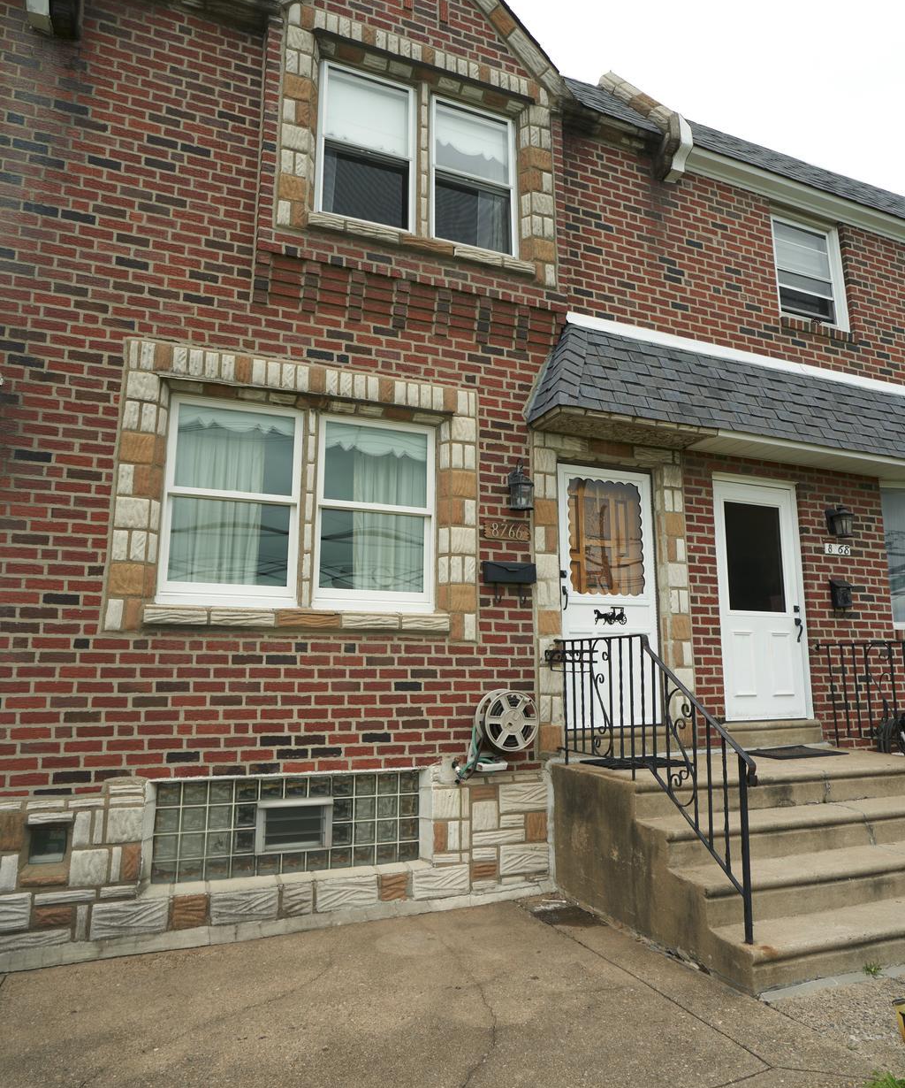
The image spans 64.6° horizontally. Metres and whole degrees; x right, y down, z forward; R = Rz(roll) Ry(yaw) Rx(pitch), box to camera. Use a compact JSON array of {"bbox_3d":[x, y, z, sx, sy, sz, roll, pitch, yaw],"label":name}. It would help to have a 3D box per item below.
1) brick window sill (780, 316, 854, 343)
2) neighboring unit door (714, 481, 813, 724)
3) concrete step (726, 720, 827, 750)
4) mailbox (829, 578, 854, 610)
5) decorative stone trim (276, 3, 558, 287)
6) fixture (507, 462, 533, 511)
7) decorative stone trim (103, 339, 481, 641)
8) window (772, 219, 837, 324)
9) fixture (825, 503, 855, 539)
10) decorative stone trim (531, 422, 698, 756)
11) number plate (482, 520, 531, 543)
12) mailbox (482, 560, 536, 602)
[{"bbox_3d":[3.514,-2.045,6.956,1.002,0.108,0.120,4,-11,-22],"label":"brick window sill"},{"bbox_3d":[2.661,0.469,6.197,0.900,2.060,0.070,4,-11,-22],"label":"neighboring unit door"},{"bbox_3d":[2.644,1.567,5.972,1.000,0.185,0.150,4,-11,-22],"label":"concrete step"},{"bbox_3d":[3.520,0.459,6.465,0.170,0.265,0.090,4,-11,-22],"label":"mailbox"},{"bbox_3d":[-0.198,-2.995,5.506,2.234,1.855,0.150,4,-11,-22],"label":"decorative stone trim"},{"bbox_3d":[0.502,-0.436,5.297,0.155,0.375,0.200,4,-11,-22],"label":"fixture"},{"bbox_3d":[-0.945,-0.307,4.804,2.418,1.859,0.150,4,-11,-22],"label":"decorative stone trim"},{"bbox_3d":[3.549,-2.751,7.221,0.800,1.070,0.100,4,-11,-22],"label":"window"},{"bbox_3d":[3.540,-0.213,6.540,0.150,0.280,0.190,4,-11,-22],"label":"fixture"},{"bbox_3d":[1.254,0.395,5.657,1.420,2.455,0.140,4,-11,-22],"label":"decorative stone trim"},{"bbox_3d":[0.400,-0.090,5.292,0.389,0.135,0.025,4,-11,-22],"label":"number plate"},{"bbox_3d":[0.411,0.277,5.204,0.400,0.290,0.110,4,-11,-22],"label":"mailbox"}]

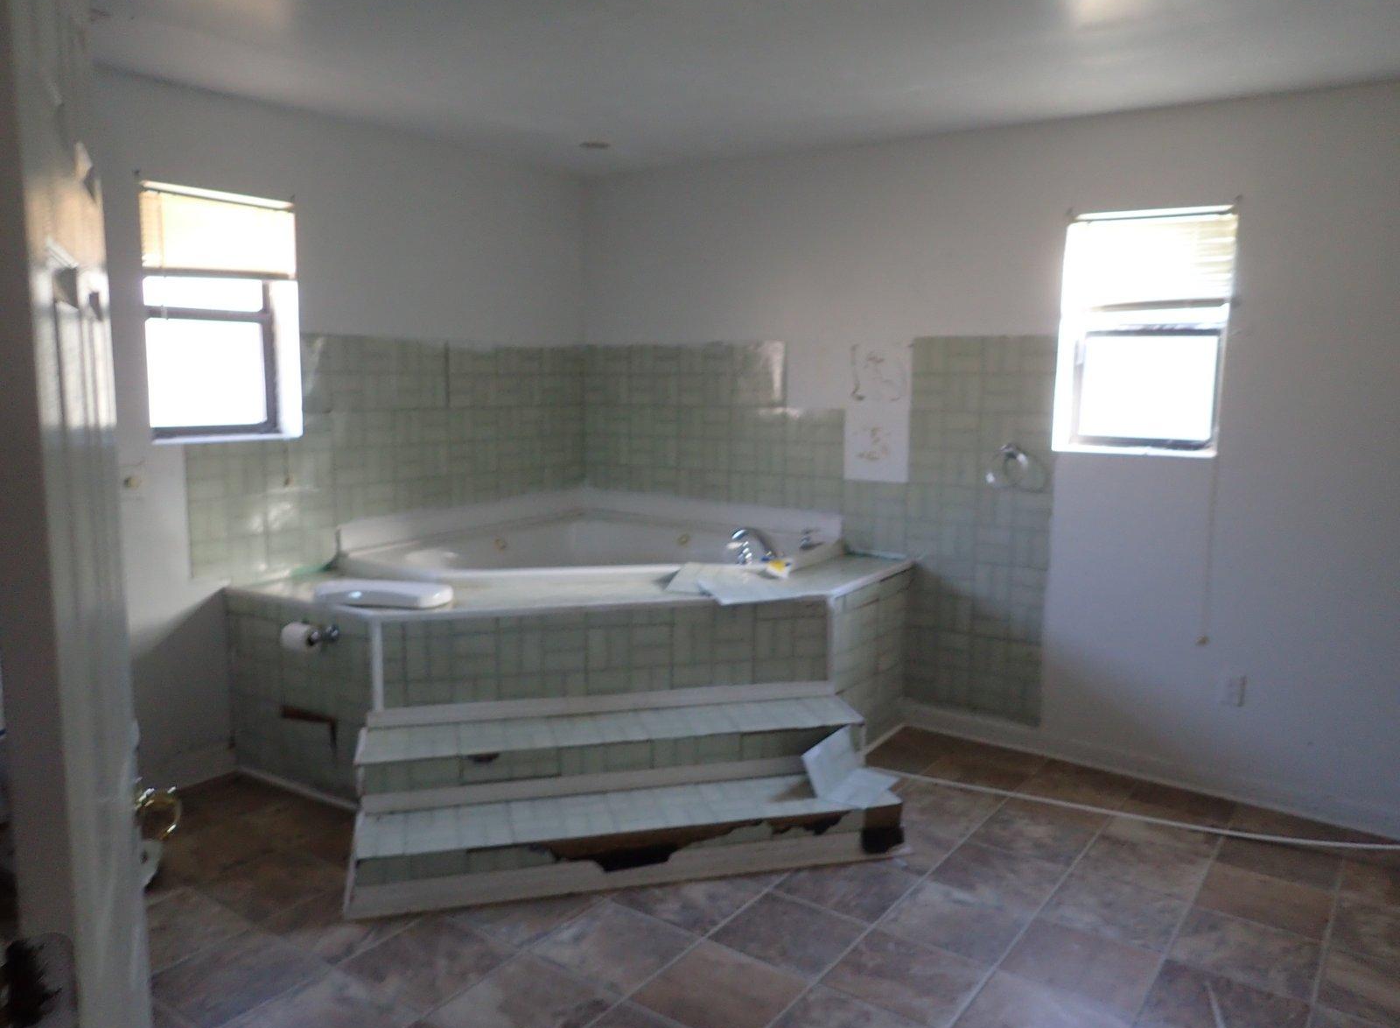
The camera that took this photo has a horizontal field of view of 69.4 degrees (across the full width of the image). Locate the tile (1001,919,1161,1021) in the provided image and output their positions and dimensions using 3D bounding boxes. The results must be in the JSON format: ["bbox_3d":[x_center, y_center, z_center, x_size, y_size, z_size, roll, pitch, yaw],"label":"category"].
[{"bbox_3d":[0.955,1.137,2.555,0.315,0.010,0.315,7,10,36],"label":"tile"}]

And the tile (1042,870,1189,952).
[{"bbox_3d":[1.179,1.128,2.879,0.328,0.010,0.328,7,10,35],"label":"tile"}]

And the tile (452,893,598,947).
[{"bbox_3d":[-0.491,1.106,2.841,0.328,0.010,0.328,7,10,35],"label":"tile"}]

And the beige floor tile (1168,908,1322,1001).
[{"bbox_3d":[1.410,1.133,2.621,0.315,0.010,0.315,7,10,36],"label":"beige floor tile"}]

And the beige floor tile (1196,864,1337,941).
[{"bbox_3d":[1.645,1.125,2.956,0.328,0.010,0.328,7,10,35],"label":"beige floor tile"}]

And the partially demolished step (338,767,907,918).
[{"bbox_3d":[-0.192,0.963,3.016,1.595,0.175,0.260,-1,9,-14],"label":"partially demolished step"}]

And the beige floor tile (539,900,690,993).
[{"bbox_3d":[-0.220,1.138,2.648,0.328,0.010,0.328,7,10,35],"label":"beige floor tile"}]

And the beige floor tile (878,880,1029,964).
[{"bbox_3d":[0.713,1.131,2.802,0.328,0.010,0.328,7,10,35],"label":"beige floor tile"}]

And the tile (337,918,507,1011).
[{"bbox_3d":[-0.670,1.120,2.548,0.315,0.010,0.315,7,10,36],"label":"tile"}]

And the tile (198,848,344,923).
[{"bbox_3d":[-1.228,1.078,2.956,0.328,0.010,0.328,7,10,35],"label":"tile"}]

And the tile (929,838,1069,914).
[{"bbox_3d":[0.889,1.071,3.005,0.315,0.010,0.315,7,10,36],"label":"tile"}]

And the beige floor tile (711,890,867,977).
[{"bbox_3d":[0.240,1.111,2.680,0.315,0.010,0.315,7,10,36],"label":"beige floor tile"}]

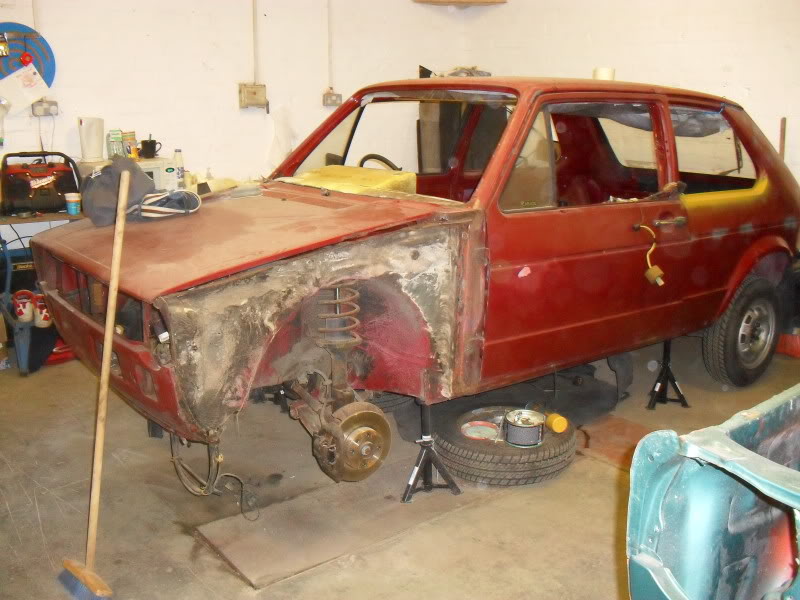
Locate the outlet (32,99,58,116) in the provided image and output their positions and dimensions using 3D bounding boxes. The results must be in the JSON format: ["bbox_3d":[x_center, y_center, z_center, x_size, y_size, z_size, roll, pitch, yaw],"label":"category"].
[{"bbox_3d":[-2.054,-1.105,4.680,0.140,0.084,0.048,-10,17,-37],"label":"outlet"}]

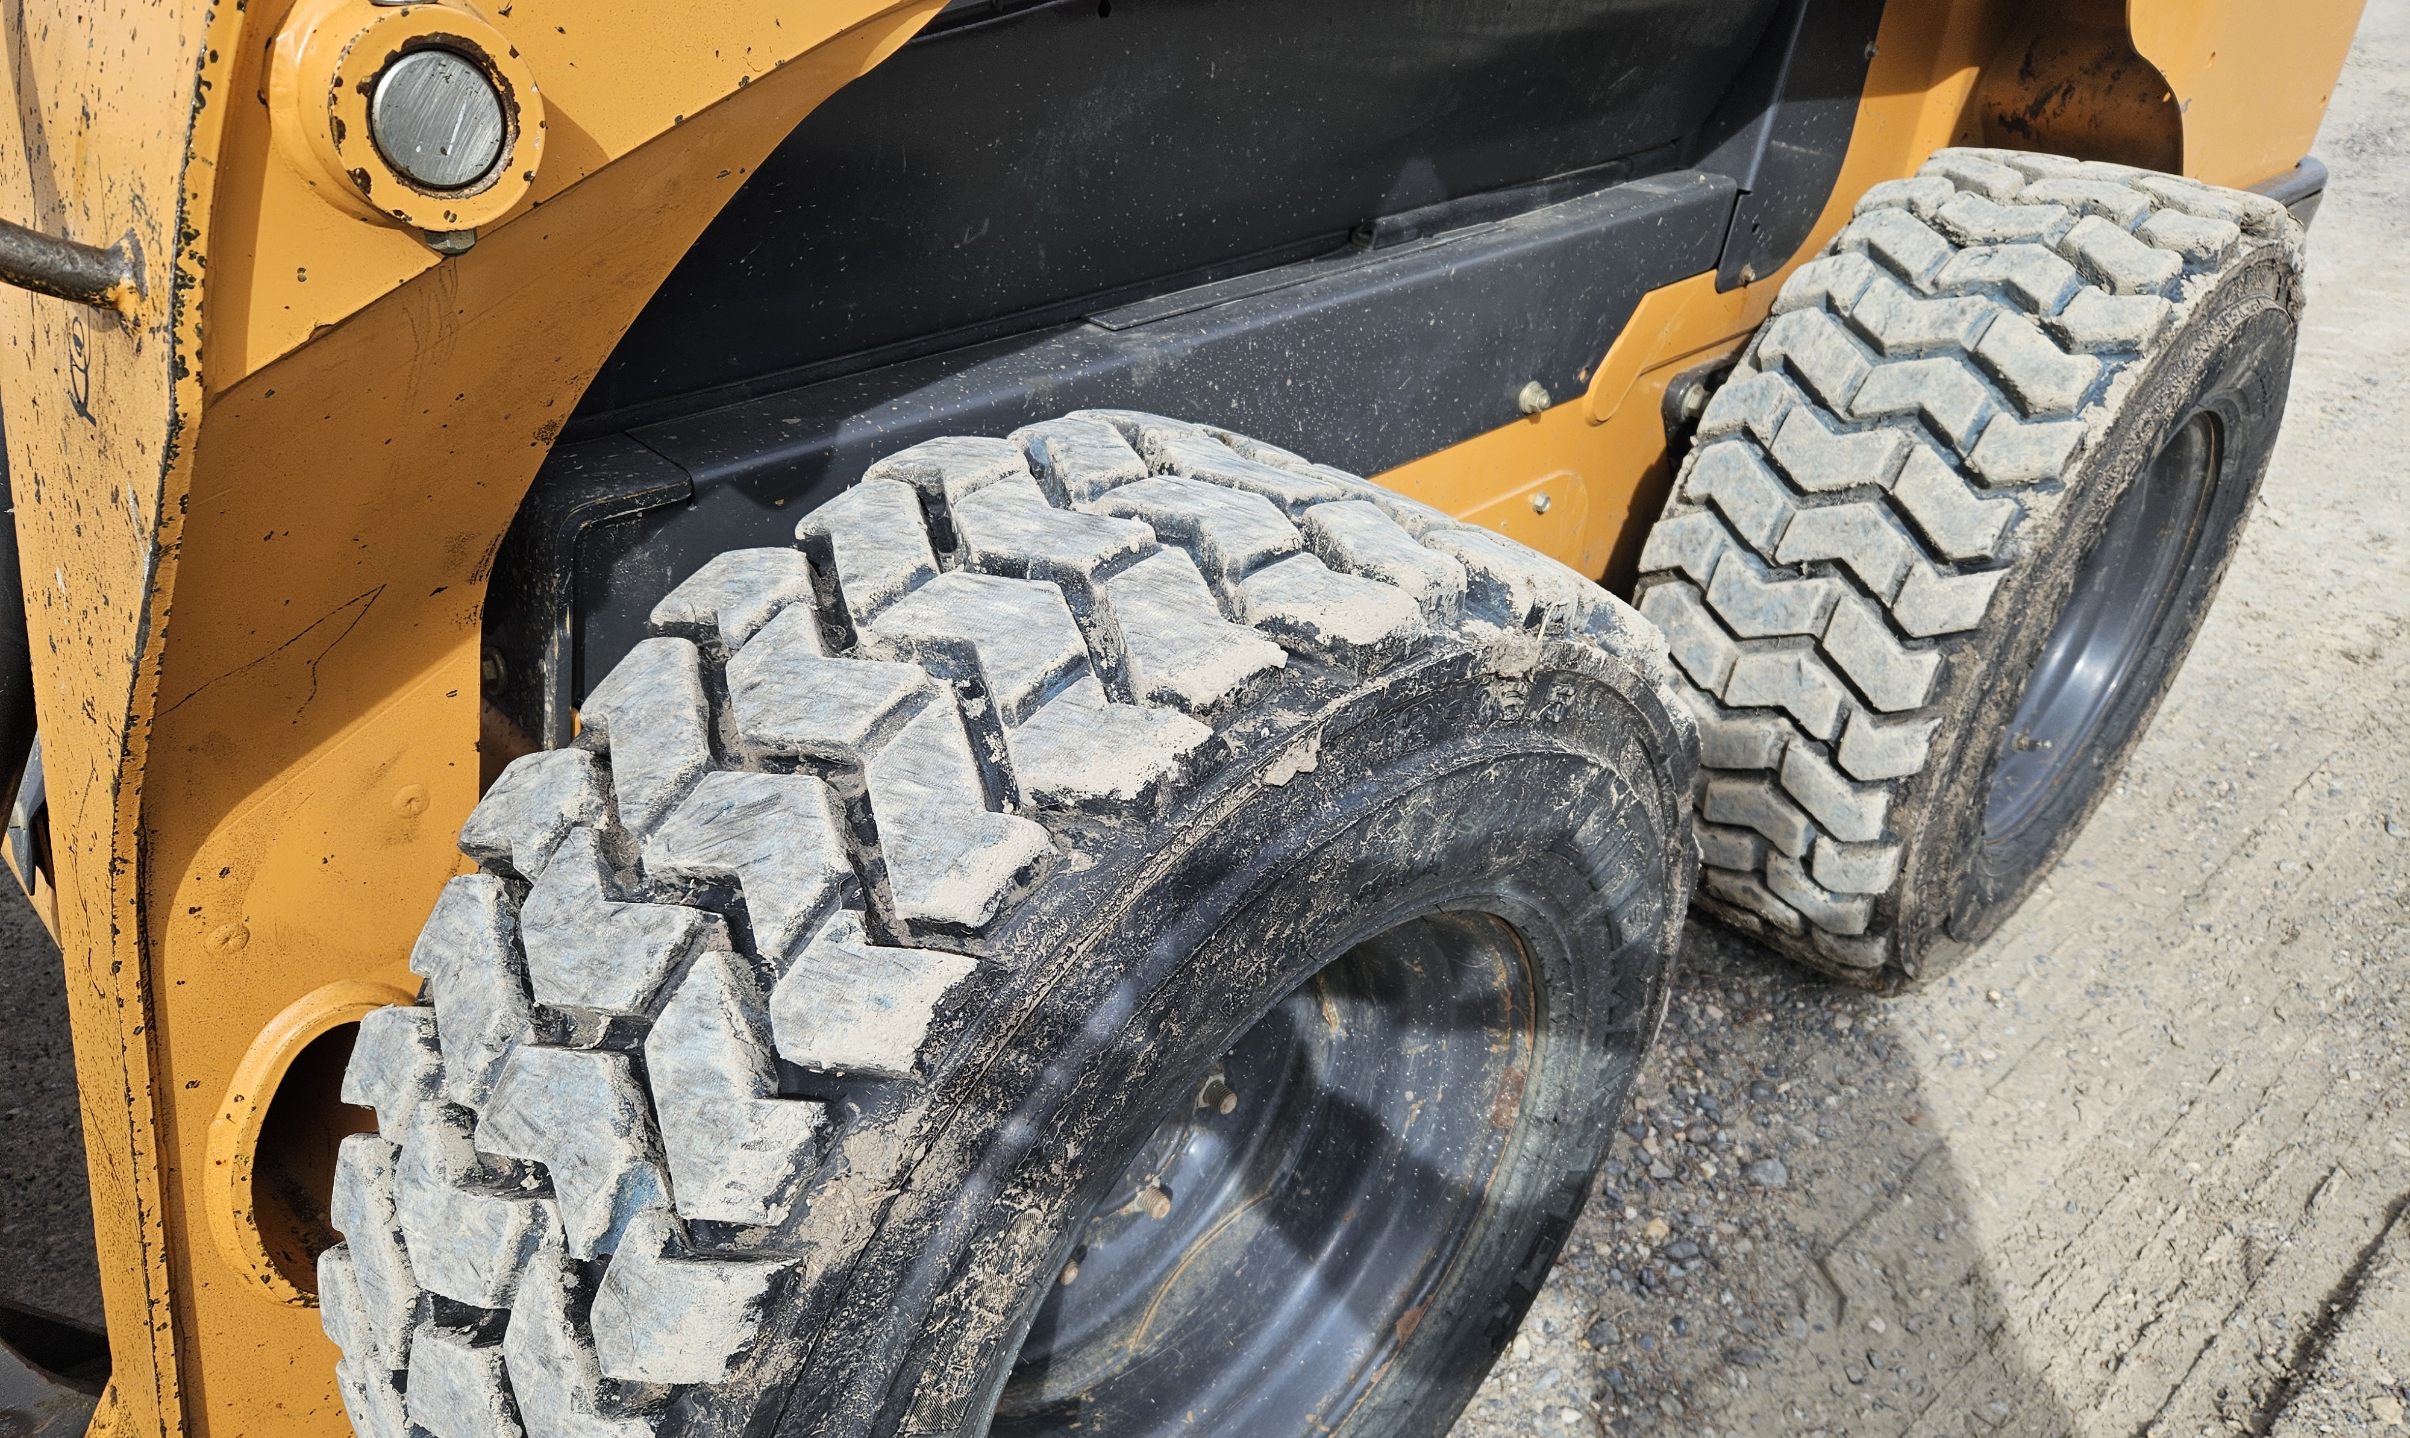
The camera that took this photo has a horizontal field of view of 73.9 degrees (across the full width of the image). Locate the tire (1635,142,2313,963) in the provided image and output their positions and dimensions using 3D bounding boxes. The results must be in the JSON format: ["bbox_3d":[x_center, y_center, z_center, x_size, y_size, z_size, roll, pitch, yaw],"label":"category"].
[{"bbox_3d":[0.770,-0.140,1.641,0.832,0.828,0.312,-25,42,-37],"label":"tire"}]

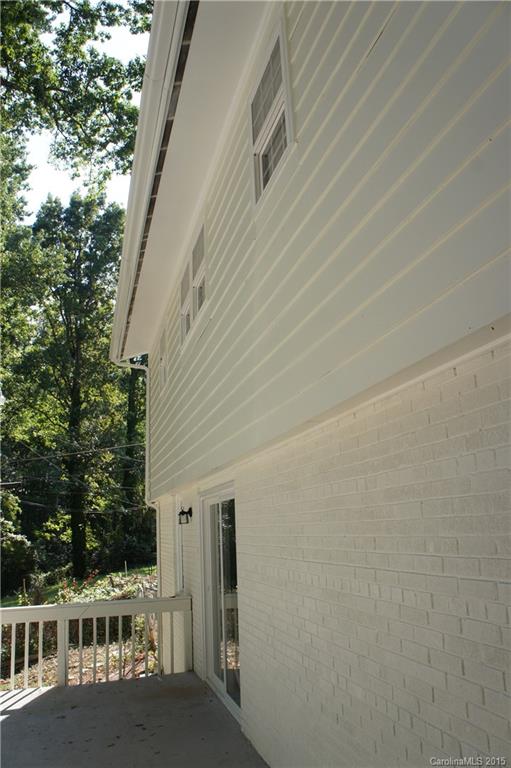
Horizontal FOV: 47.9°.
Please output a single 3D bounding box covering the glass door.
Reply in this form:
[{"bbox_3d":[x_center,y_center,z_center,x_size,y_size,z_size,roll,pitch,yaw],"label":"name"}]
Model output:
[{"bbox_3d":[-0.299,2.152,5.842,0.100,1.984,1.703,1,-15,-16],"label":"glass door"}]

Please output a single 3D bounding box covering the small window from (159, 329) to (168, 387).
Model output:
[{"bbox_3d":[-1.437,-0.439,9.236,0.100,0.912,0.808,1,-15,-16],"label":"small window"}]

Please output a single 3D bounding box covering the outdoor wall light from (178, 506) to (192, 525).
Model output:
[{"bbox_3d":[-0.879,1.691,7.319,0.155,0.220,0.110,1,-15,-16],"label":"outdoor wall light"}]

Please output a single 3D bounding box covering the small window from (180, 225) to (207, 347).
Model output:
[{"bbox_3d":[-0.706,-1.100,6.782,0.100,0.936,1.686,1,-15,-16],"label":"small window"}]

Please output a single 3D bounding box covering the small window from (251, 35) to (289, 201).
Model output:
[{"bbox_3d":[0.117,-1.812,4.014,0.100,0.930,0.797,1,-15,-16],"label":"small window"}]

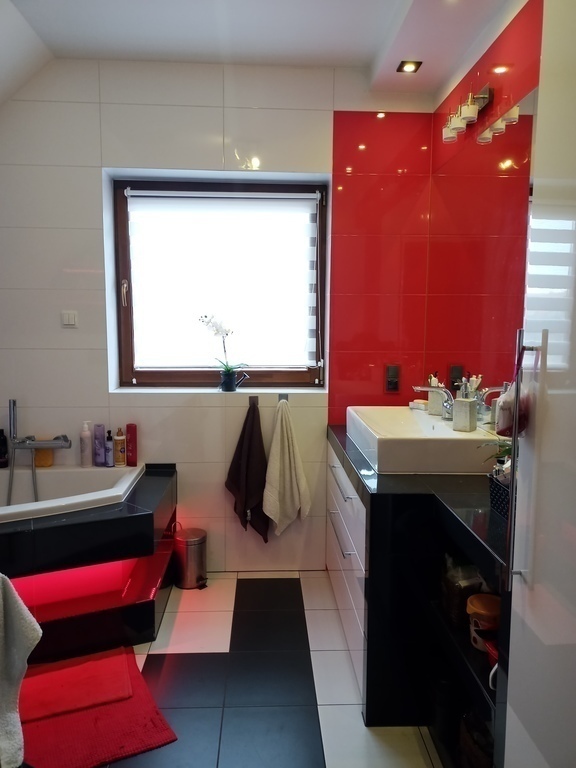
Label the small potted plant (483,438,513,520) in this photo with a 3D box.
[{"bbox_3d":[0.654,0.275,1.809,0.148,0.222,0.148,0,7,-3],"label":"small potted plant"}]

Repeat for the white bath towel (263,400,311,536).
[{"bbox_3d":[-0.003,0.436,3.215,0.248,0.719,0.099,0,7,-3],"label":"white bath towel"}]

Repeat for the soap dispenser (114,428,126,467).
[{"bbox_3d":[-0.854,0.328,3.171,0.057,0.200,0.051,0,7,-3],"label":"soap dispenser"}]

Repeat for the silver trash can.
[{"bbox_3d":[-0.485,0.894,3.172,0.200,0.255,0.168,6,8,42],"label":"silver trash can"}]

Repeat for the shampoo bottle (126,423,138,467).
[{"bbox_3d":[-0.805,0.313,3.208,0.055,0.222,0.040,1,6,3],"label":"shampoo bottle"}]

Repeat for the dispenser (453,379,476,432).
[{"bbox_3d":[0.686,0.086,2.407,0.072,0.190,0.066,5,8,37],"label":"dispenser"}]

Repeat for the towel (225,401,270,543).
[{"bbox_3d":[-0.208,0.457,3.208,0.234,0.739,0.099,0,7,-3],"label":"towel"}]

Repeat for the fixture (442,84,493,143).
[{"bbox_3d":[0.702,-1.070,2.453,0.112,0.155,0.328,0,6,-3],"label":"fixture"}]

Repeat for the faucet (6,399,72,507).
[{"bbox_3d":[-1.248,0.346,3.105,0.310,0.532,0.158,0,7,-3],"label":"faucet"}]

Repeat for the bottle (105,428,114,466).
[{"bbox_3d":[-0.916,0.330,3.200,0.042,0.188,0.042,0,6,-3],"label":"bottle"}]

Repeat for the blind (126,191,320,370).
[{"bbox_3d":[-0.343,-0.546,3.359,1.030,0.950,0.050,0,6,-3],"label":"blind"}]

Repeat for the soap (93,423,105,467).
[{"bbox_3d":[-0.969,0.313,3.201,0.055,0.222,0.040,0,6,-3],"label":"soap"}]

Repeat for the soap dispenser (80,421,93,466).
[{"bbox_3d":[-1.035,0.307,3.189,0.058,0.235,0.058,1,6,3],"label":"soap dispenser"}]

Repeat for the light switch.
[{"bbox_3d":[-1.093,-0.322,3.111,0.085,0.087,0.013,0,7,-3],"label":"light switch"}]

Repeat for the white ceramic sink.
[{"bbox_3d":[0.522,0.218,2.594,0.433,0.135,0.701,0,7,-3],"label":"white ceramic sink"}]

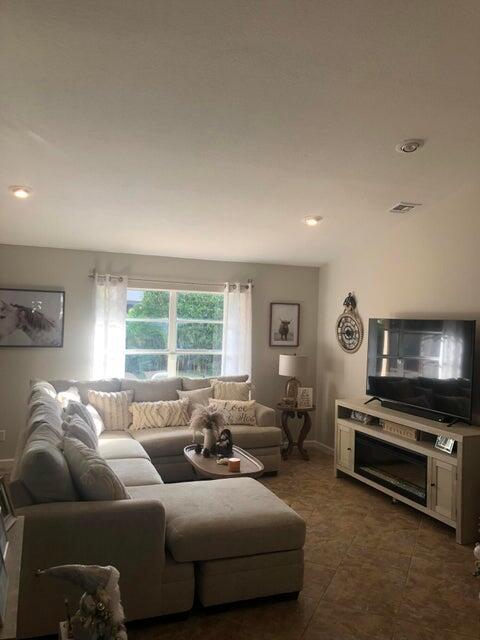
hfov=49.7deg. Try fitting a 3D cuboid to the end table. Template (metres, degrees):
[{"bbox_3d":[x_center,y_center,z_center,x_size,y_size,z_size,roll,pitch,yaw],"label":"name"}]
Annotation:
[{"bbox_3d":[0.701,1.388,6.459,0.470,0.635,0.460,2,-1,-21],"label":"end table"}]

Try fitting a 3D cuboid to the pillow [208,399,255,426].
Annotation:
[{"bbox_3d":[-0.084,1.033,5.780,0.520,0.310,0.140,2,-19,-7],"label":"pillow"}]

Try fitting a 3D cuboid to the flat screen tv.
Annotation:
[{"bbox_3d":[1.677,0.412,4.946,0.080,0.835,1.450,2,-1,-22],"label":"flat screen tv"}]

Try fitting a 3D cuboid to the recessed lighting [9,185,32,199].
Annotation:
[{"bbox_3d":[-1.847,-1.079,4.355,0.195,0.040,0.195,2,-11,-21],"label":"recessed lighting"}]

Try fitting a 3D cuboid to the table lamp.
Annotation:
[{"bbox_3d":[0.678,0.754,6.525,0.365,0.644,0.365,2,-1,0],"label":"table lamp"}]

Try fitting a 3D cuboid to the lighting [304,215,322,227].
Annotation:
[{"bbox_3d":[0.745,-1.008,5.247,0.185,0.040,0.185,-2,-10,0],"label":"lighting"}]

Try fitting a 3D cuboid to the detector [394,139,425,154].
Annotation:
[{"bbox_3d":[1.248,-1.278,3.813,0.200,0.045,0.200,-2,-10,0],"label":"detector"}]

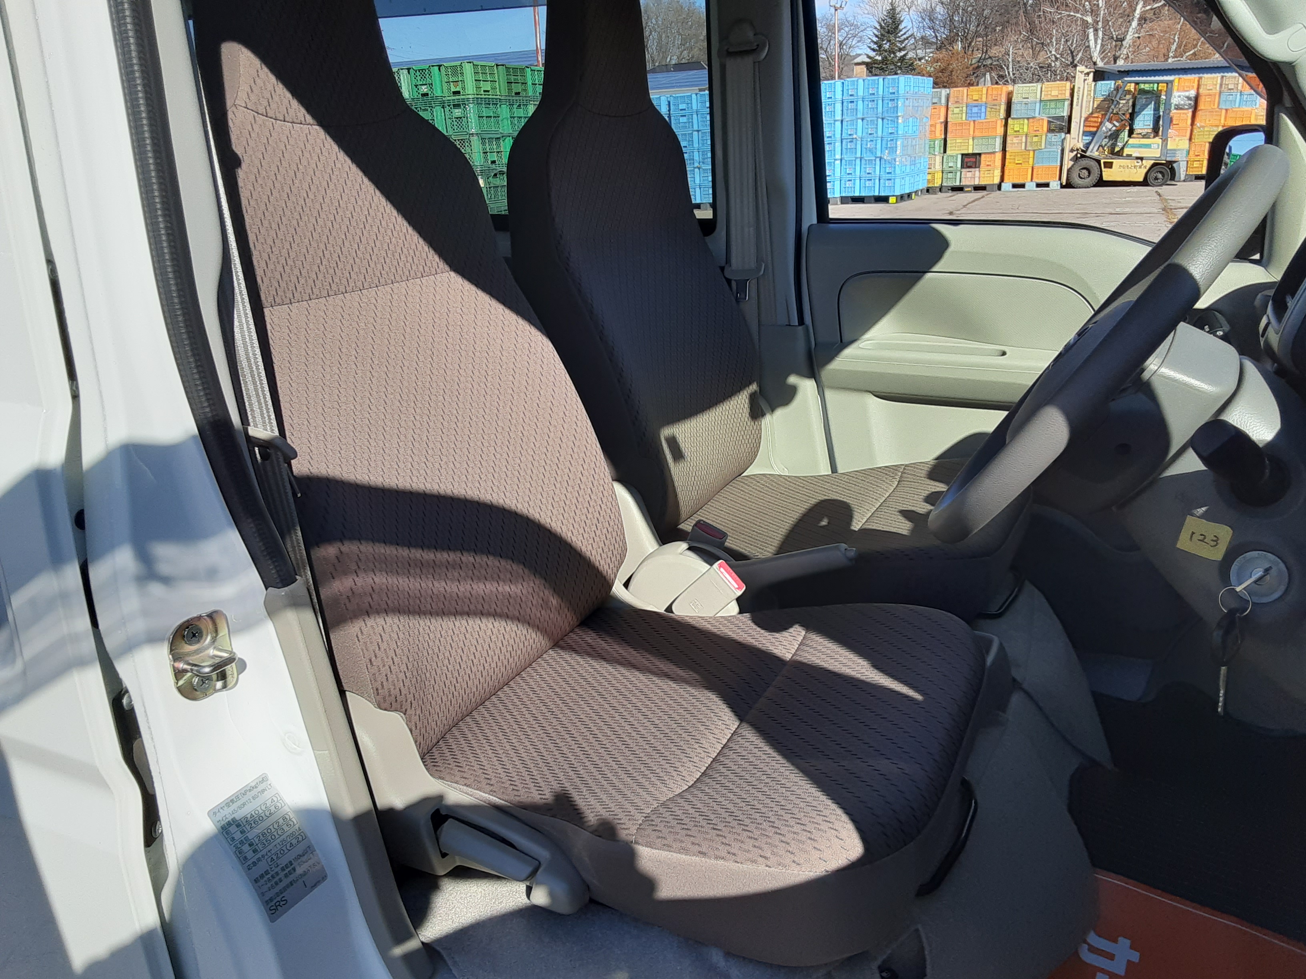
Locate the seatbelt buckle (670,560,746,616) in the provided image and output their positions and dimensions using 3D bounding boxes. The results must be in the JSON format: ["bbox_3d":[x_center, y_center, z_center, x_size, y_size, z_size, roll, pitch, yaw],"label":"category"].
[{"bbox_3d":[0.072,0.140,1.328,0.050,0.090,0.026,48,34,5],"label":"seatbelt buckle"}]

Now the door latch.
[{"bbox_3d":[-0.373,0.148,0.872,0.034,0.071,0.061,9,23,26],"label":"door latch"}]

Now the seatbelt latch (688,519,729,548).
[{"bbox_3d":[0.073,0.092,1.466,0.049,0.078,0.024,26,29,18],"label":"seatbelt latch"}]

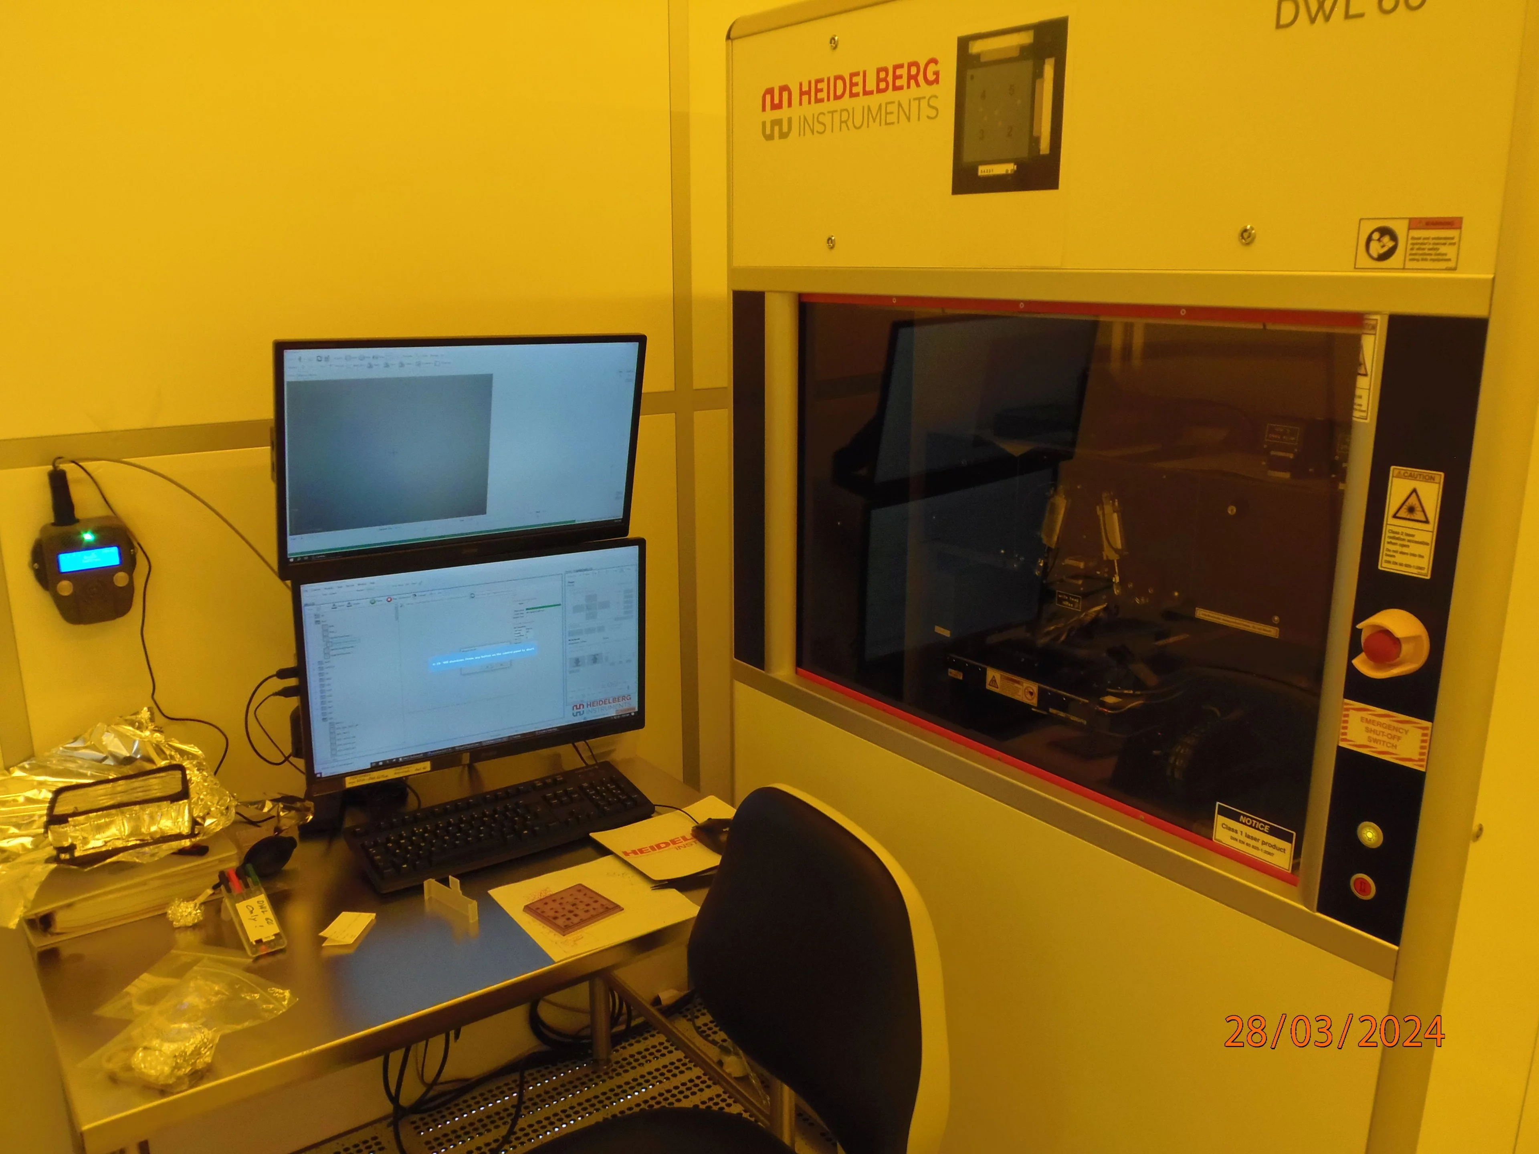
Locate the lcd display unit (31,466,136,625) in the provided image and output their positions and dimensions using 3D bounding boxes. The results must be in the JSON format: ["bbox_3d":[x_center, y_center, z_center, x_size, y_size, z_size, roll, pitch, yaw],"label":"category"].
[{"bbox_3d":[-0.919,-0.042,1.550,0.118,0.205,0.060,-10,18,-32],"label":"lcd display unit"}]

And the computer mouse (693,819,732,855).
[{"bbox_3d":[-0.063,0.403,1.827,0.113,0.038,0.063,14,20,41],"label":"computer mouse"}]

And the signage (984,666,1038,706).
[{"bbox_3d":[0.399,0.180,1.899,0.004,0.039,0.107,-12,19,-37],"label":"signage"}]

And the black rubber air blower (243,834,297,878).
[{"bbox_3d":[-0.746,0.417,1.712,0.057,0.057,0.120,5,16,19],"label":"black rubber air blower"}]

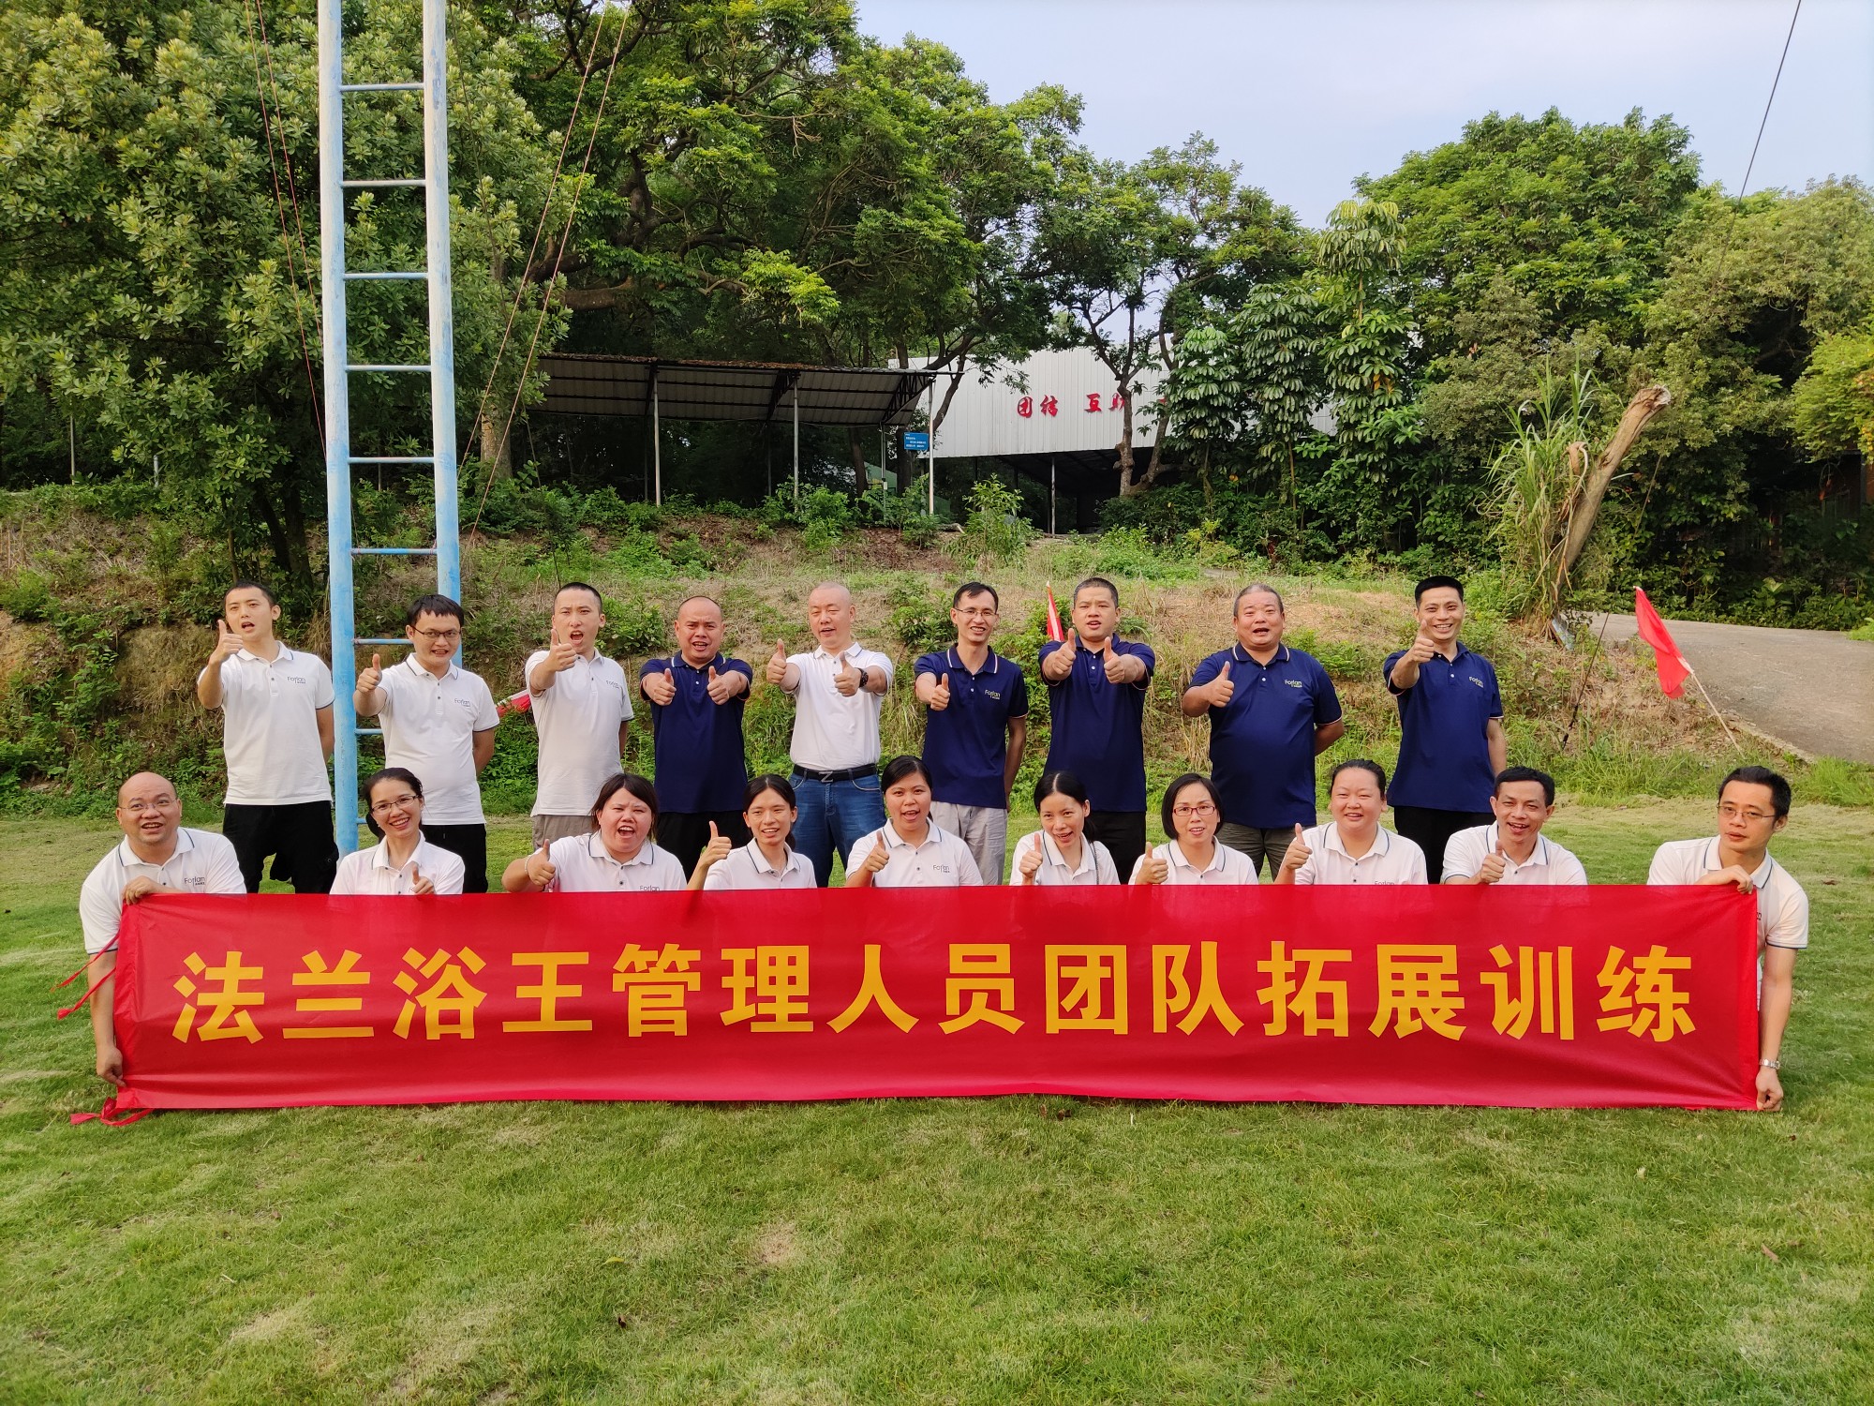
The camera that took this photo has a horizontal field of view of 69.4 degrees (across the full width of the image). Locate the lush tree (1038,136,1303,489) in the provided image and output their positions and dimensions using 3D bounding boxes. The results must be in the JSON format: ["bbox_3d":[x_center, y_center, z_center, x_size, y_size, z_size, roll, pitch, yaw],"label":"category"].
[{"bbox_3d":[4.994,-8.377,29.500,5.800,7.900,5.200,0,3,0],"label":"lush tree"}]

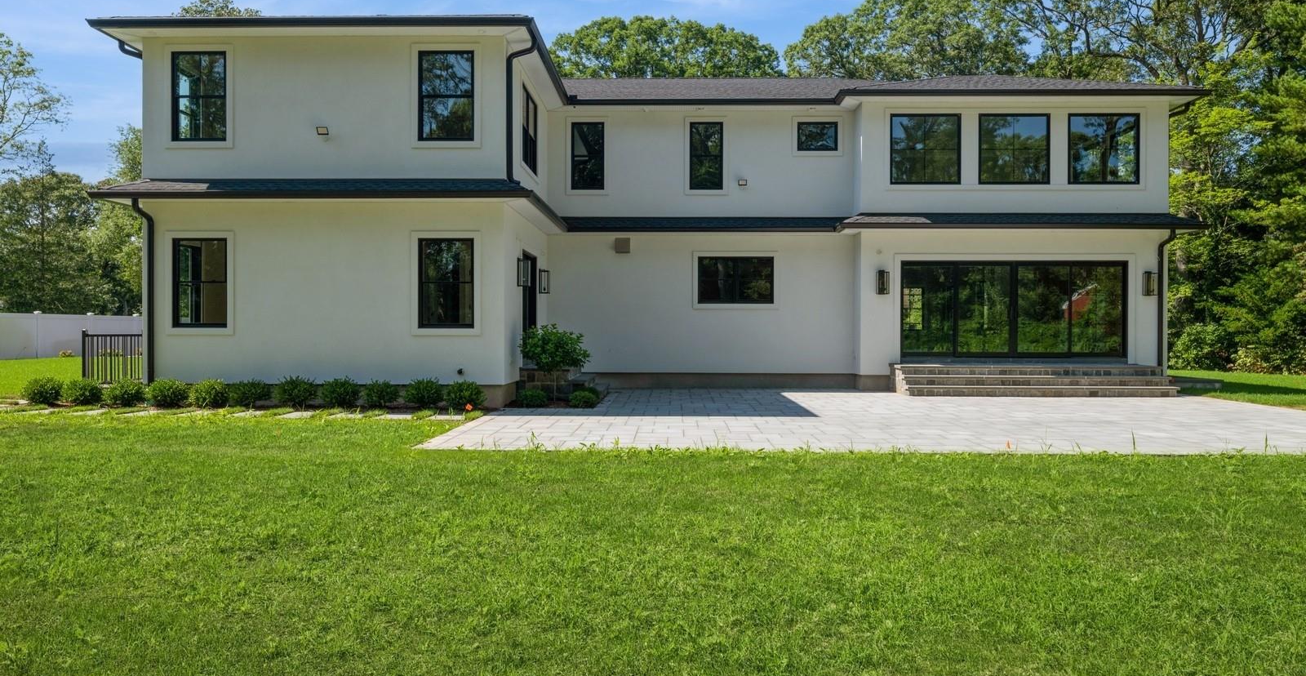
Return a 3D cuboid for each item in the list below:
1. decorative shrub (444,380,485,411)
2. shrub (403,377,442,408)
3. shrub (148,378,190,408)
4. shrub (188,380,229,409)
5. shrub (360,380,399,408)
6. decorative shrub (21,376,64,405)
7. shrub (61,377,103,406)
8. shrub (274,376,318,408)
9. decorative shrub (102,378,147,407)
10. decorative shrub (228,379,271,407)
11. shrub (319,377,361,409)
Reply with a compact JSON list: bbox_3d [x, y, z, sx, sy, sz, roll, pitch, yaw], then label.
[{"bbox_3d":[-2.952,0.896,13.650,0.637,0.480,0.628,0,0,1],"label":"decorative shrub"},{"bbox_3d":[-3.614,0.857,13.670,0.617,0.497,0.619,0,0,1],"label":"shrub"},{"bbox_3d":[-7.671,0.872,13.790,0.644,0.485,0.632,0,0,1],"label":"shrub"},{"bbox_3d":[-7.031,0.879,13.771,0.628,0.468,0.624,0,0,1],"label":"shrub"},{"bbox_3d":[-4.301,0.882,13.690,0.625,0.449,0.623,0,0,1],"label":"shrub"},{"bbox_3d":[-9.718,0.844,13.850,0.636,0.455,0.628,0,0,1],"label":"decorative shrub"},{"bbox_3d":[-9.072,0.843,13.831,0.620,0.454,0.620,0,0,1],"label":"shrub"},{"bbox_3d":[-5.634,0.853,13.730,0.660,0.515,0.640,0,0,1],"label":"shrub"},{"bbox_3d":[-8.379,0.874,13.811,0.659,0.453,0.640,0,0,1],"label":"decorative shrub"},{"bbox_3d":[-6.376,0.870,13.752,0.648,0.451,0.634,0,0,1],"label":"decorative shrub"},{"bbox_3d":[-4.934,0.867,13.709,0.643,0.514,0.631,0,0,1],"label":"shrub"}]

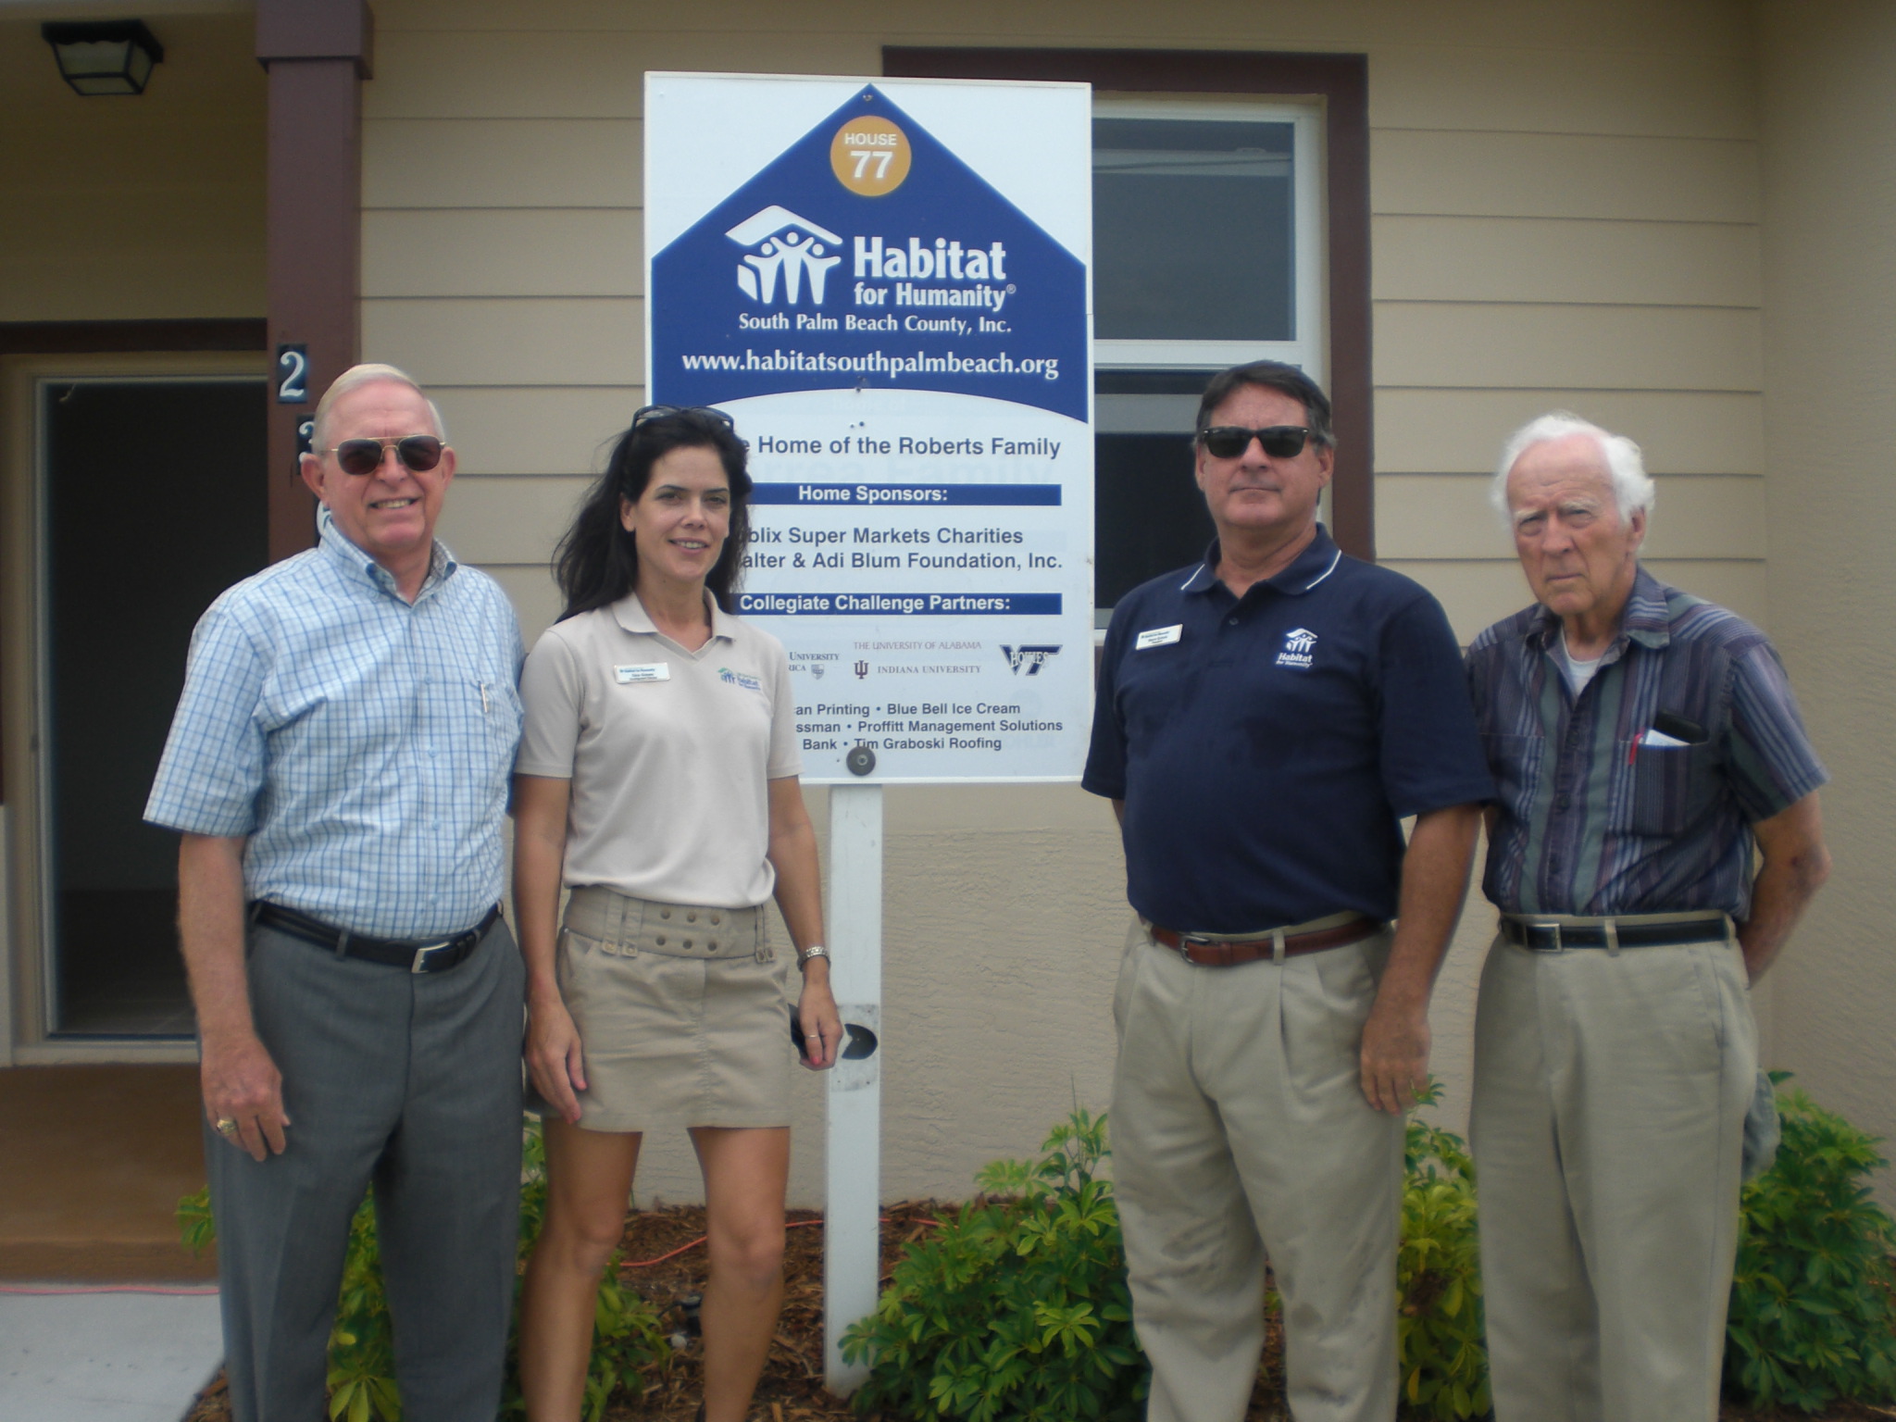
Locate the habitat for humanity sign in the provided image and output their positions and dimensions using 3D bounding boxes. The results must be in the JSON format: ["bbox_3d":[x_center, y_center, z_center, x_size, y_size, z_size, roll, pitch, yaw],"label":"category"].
[{"bbox_3d":[-0.132,-0.494,3.665,0.790,1.245,0.030,-1,2,-7],"label":"habitat for humanity sign"}]

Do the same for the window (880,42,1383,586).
[{"bbox_3d":[0.425,-0.792,4.820,1.145,1.490,0.100,-1,2,-5],"label":"window"}]

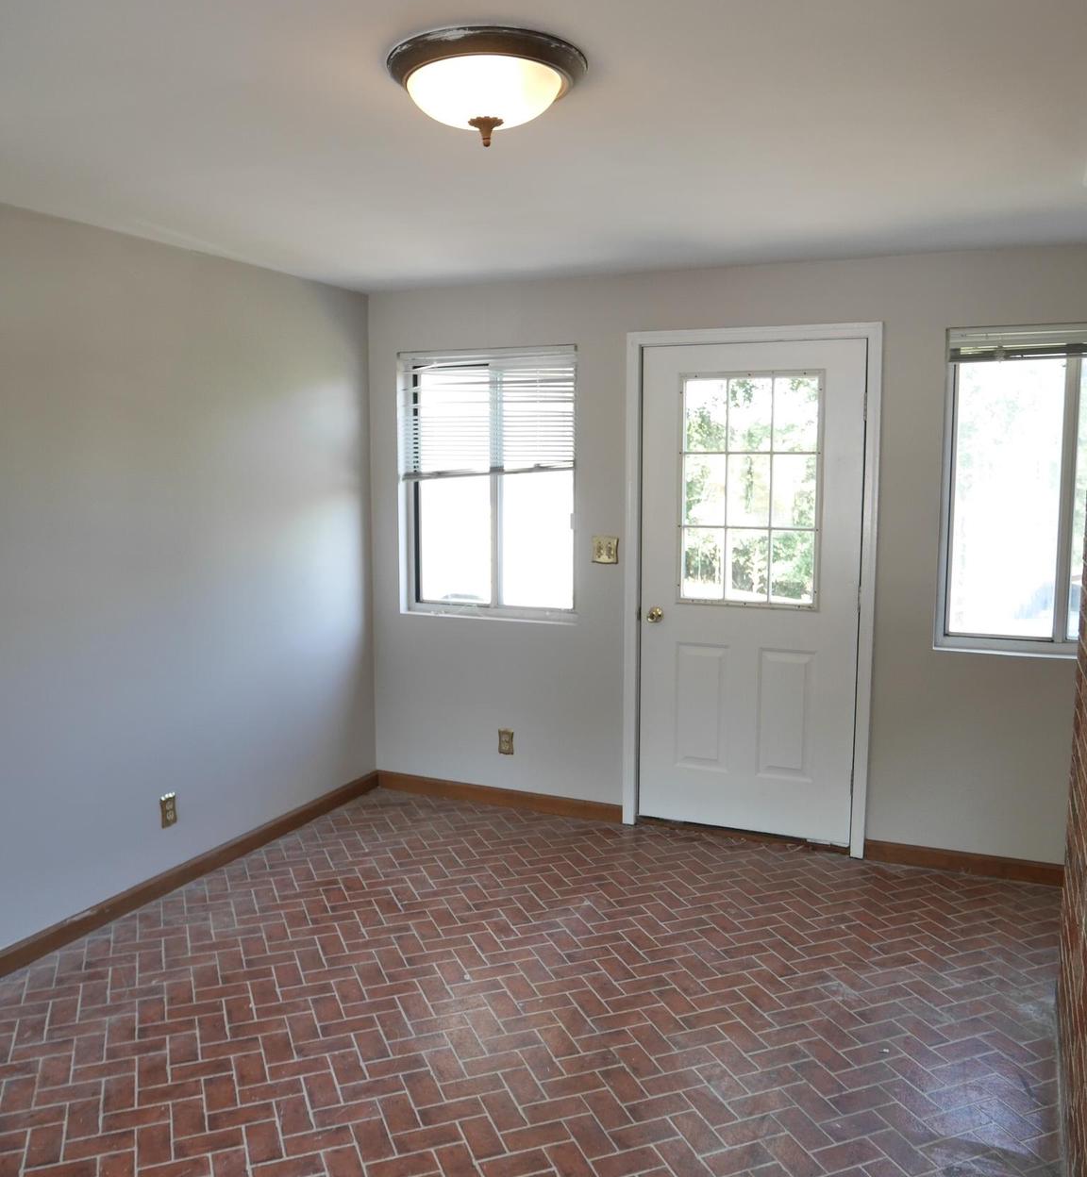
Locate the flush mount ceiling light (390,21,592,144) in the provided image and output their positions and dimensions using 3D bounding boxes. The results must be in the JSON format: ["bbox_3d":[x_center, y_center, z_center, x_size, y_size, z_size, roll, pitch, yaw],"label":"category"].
[{"bbox_3d":[-0.111,-0.971,2.029,0.400,0.150,0.400,0,7,0],"label":"flush mount ceiling light"}]

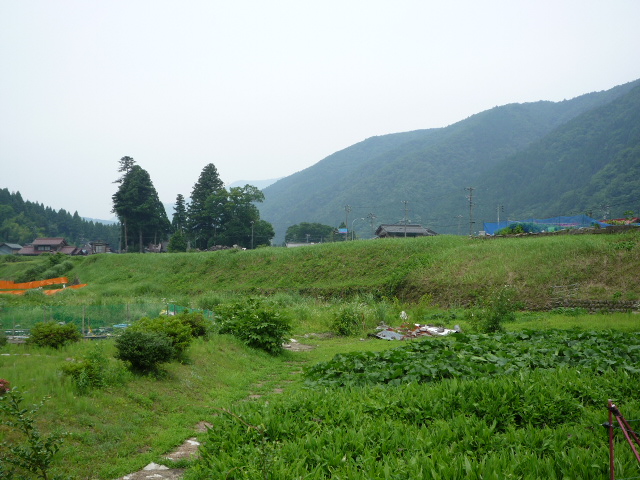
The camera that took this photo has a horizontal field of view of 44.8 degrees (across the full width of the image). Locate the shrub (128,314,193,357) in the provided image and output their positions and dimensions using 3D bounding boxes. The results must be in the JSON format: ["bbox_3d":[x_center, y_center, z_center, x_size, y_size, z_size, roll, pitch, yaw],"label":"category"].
[{"bbox_3d":[-4.211,2.527,20.500,1.690,1.120,1.500,0,0,0],"label":"shrub"}]

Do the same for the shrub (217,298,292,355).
[{"bbox_3d":[-1.788,2.362,21.200,2.075,1.530,1.900,0,0,0],"label":"shrub"}]

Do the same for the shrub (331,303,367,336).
[{"bbox_3d":[0.947,2.652,25.800,1.196,1.150,1.150,0,0,0],"label":"shrub"}]

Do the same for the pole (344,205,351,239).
[{"bbox_3d":[5.312,-2.758,150.000,1.200,8.200,0.900,0,0,0],"label":"pole"}]

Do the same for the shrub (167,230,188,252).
[{"bbox_3d":[-22.022,0.432,120.000,3.400,3.800,3.400,0,0,0],"label":"shrub"}]

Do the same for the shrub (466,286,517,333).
[{"bbox_3d":[5.919,2.430,26.800,1.726,1.650,1.600,0,0,0],"label":"shrub"}]

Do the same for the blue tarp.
[{"bbox_3d":[15.460,-1.016,53.000,8.737,1.450,3.000,0,0,0],"label":"blue tarp"}]

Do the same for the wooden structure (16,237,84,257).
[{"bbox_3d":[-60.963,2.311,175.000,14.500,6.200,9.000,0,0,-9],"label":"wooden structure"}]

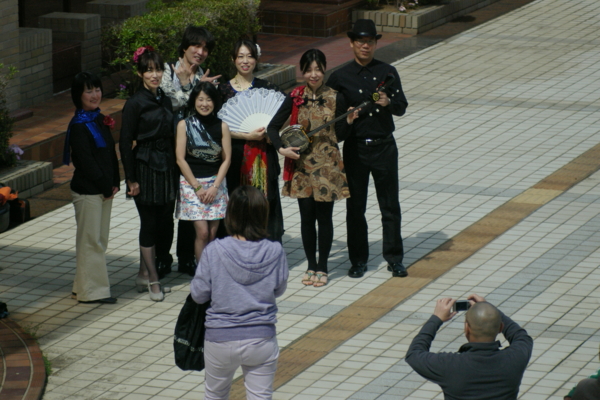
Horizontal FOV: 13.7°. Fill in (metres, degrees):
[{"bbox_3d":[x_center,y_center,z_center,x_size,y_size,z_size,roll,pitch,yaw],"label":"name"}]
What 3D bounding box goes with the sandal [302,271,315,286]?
[{"bbox_3d":[0.060,0.546,17.386,0.090,0.070,0.230,2,13,12],"label":"sandal"}]

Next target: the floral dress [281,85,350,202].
[{"bbox_3d":[0.111,-0.395,17.402,0.460,0.800,0.300,1,13,8],"label":"floral dress"}]

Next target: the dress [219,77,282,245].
[{"bbox_3d":[-0.345,-0.286,17.974,0.460,1.150,0.340,1,13,8],"label":"dress"}]

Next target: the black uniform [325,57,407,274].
[{"bbox_3d":[0.479,-0.259,17.582,0.560,1.420,0.340,1,13,10],"label":"black uniform"}]

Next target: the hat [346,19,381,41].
[{"bbox_3d":[0.450,-1.188,17.407,0.260,0.130,0.290,1,13,8],"label":"hat"}]

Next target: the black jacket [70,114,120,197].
[{"bbox_3d":[-1.386,-0.305,16.961,0.400,0.560,0.260,-10,16,-37],"label":"black jacket"}]

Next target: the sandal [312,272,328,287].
[{"bbox_3d":[0.143,0.552,17.354,0.095,0.070,0.230,0,13,6],"label":"sandal"}]

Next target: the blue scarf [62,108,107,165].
[{"bbox_3d":[-1.460,-0.432,16.933,0.230,0.360,0.250,-10,16,-37],"label":"blue scarf"}]

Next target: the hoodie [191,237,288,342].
[{"bbox_3d":[-0.317,0.463,13.041,0.510,0.550,0.370,-3,13,-8],"label":"hoodie"}]

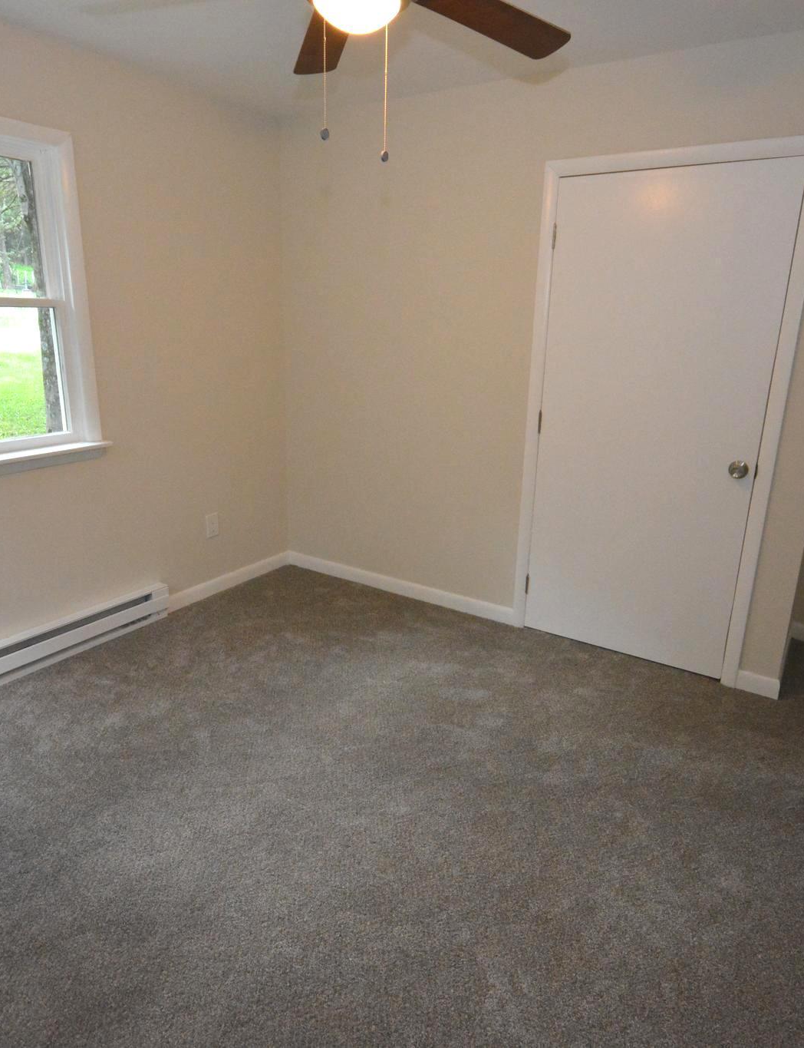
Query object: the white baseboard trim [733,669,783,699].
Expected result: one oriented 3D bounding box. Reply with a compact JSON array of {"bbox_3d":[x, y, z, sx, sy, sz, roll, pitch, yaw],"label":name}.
[{"bbox_3d":[1.480,0.669,2.723,0.164,0.086,0.016,11,19,31],"label":"white baseboard trim"}]

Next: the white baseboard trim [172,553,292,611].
[{"bbox_3d":[-0.963,0.318,3.713,0.016,0.096,0.923,11,19,31],"label":"white baseboard trim"}]

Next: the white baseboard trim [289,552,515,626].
[{"bbox_3d":[-0.060,0.341,3.694,1.530,0.096,0.016,11,19,31],"label":"white baseboard trim"}]

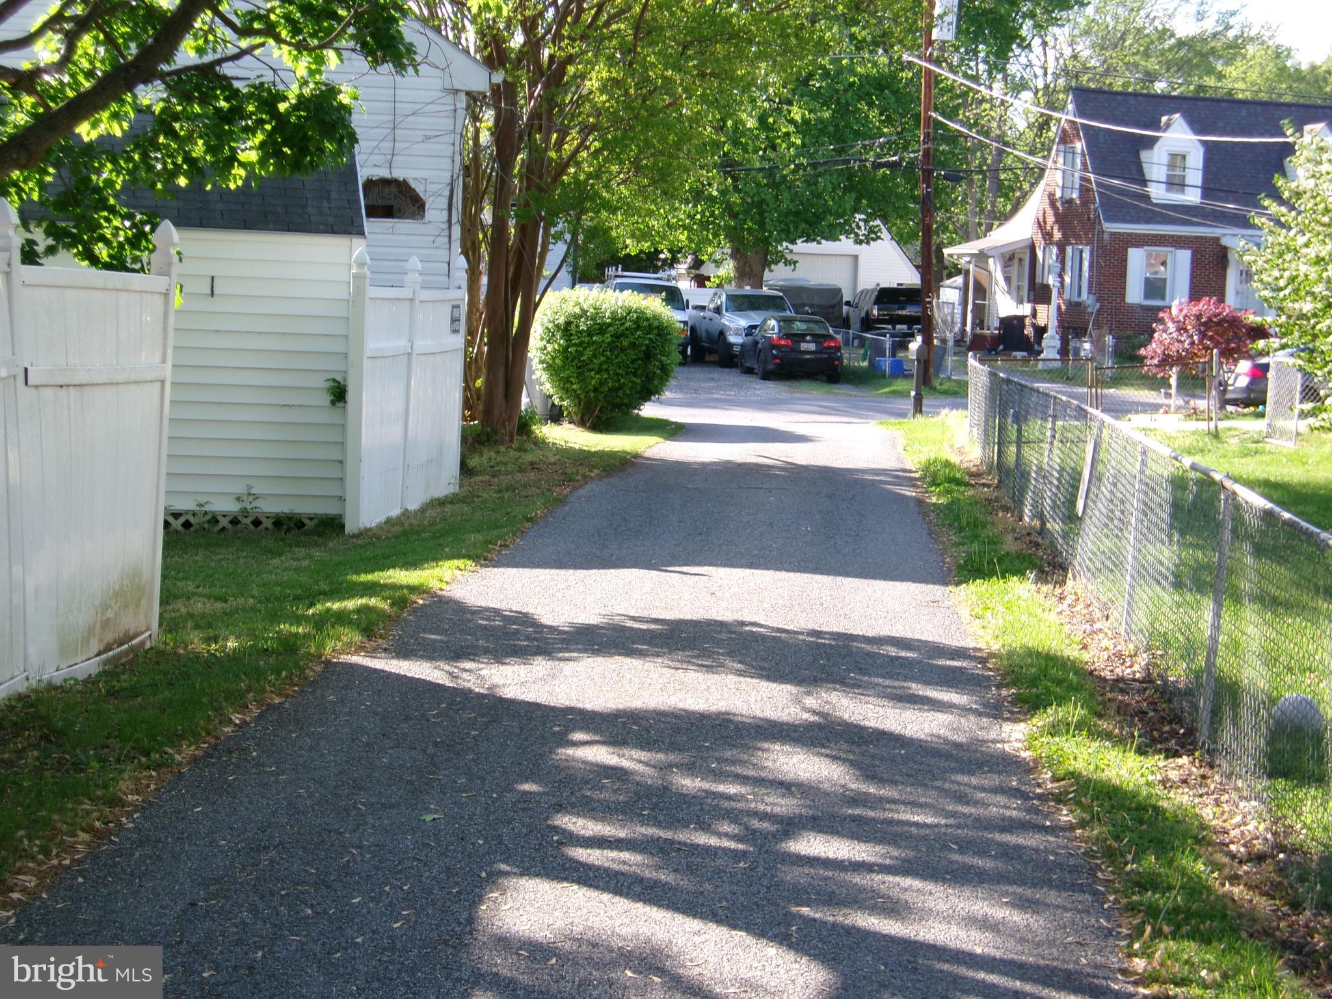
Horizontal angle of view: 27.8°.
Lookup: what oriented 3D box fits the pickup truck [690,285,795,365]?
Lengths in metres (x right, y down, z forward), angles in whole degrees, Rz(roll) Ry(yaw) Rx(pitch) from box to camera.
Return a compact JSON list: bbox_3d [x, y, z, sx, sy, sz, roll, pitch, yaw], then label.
[{"bbox_3d":[1.913,-4.239,66.623,2.050,1.920,5.800,1,5,-10],"label":"pickup truck"}]

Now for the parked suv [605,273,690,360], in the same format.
[{"bbox_3d":[-0.632,-4.594,68.312,2.030,2.200,5.400,2,5,-4],"label":"parked suv"}]

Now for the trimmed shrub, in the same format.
[{"bbox_3d":[-0.788,-1.912,36.225,1.980,1.880,1.950,2,5,0],"label":"trimmed shrub"}]

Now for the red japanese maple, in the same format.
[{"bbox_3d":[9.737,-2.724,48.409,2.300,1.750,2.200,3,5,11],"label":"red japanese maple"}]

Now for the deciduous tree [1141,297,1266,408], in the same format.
[{"bbox_3d":[9.733,-2.619,48.417,2.300,2.080,2.200,3,5,11],"label":"deciduous tree"}]

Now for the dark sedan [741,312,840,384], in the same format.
[{"bbox_3d":[2.735,-3.446,61.143,1.820,1.430,4.580,1,5,-7],"label":"dark sedan"}]

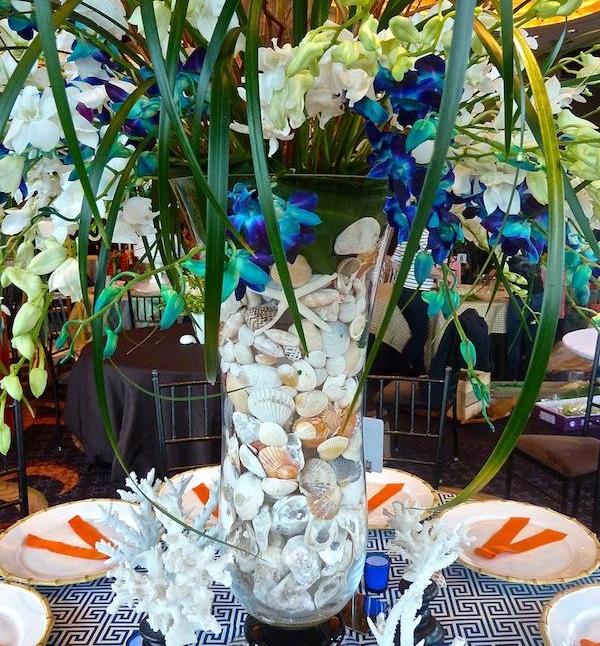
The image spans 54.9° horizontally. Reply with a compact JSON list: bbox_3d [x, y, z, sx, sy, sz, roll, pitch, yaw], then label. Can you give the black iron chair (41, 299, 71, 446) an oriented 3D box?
[{"bbox_3d":[-1.387,0.345,3.932,0.440,0.920,0.410,-1,10,0],"label":"black iron chair"}]

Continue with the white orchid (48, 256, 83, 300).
[{"bbox_3d":[-0.243,-0.045,0.600,0.037,0.044,0.037,-8,12,-36],"label":"white orchid"}]

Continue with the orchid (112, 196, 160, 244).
[{"bbox_3d":[-0.224,-0.145,0.800,0.064,0.062,0.045,-3,10,-14],"label":"orchid"}]

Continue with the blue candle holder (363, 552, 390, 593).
[{"bbox_3d":[0.151,0.485,1.120,0.051,0.059,0.051,1,10,8],"label":"blue candle holder"}]

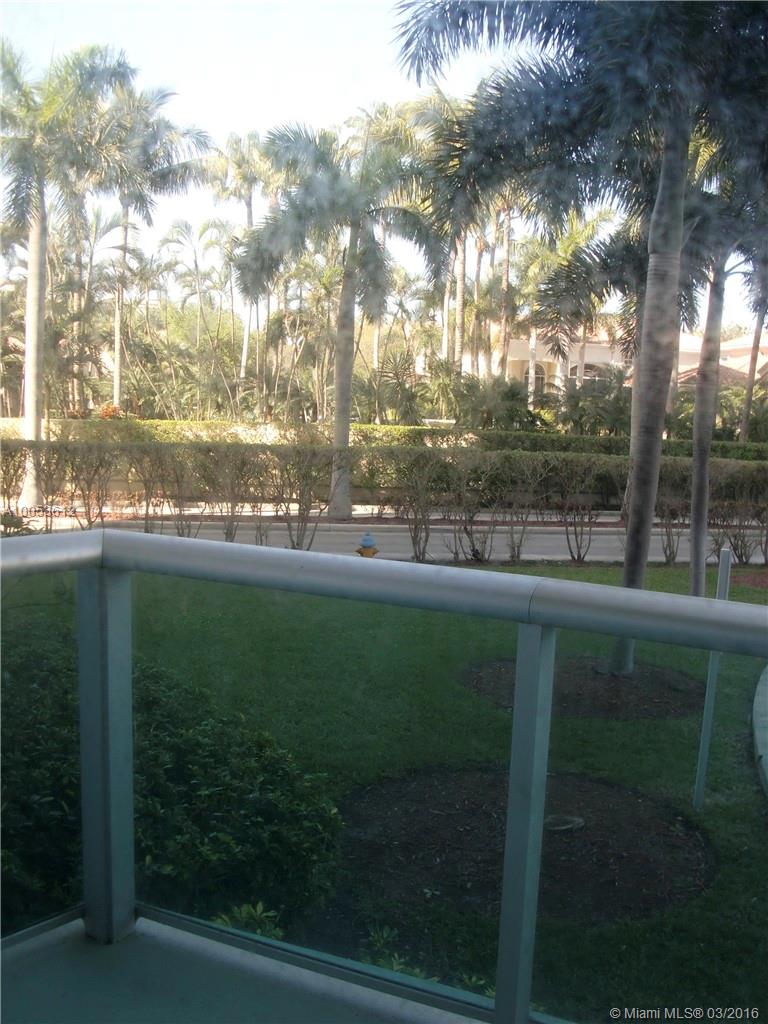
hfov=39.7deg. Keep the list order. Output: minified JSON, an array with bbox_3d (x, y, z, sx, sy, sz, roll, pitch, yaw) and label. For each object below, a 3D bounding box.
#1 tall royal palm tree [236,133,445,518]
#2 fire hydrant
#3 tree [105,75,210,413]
[{"bbox_3d":[-1.040,-4.220,24.300,4.700,8.850,4.700,2,9,0],"label":"tall royal palm tree"},{"bbox_3d":[-0.297,0.730,19.200,0.400,0.760,0.360,2,9,0],"label":"fire hydrant"},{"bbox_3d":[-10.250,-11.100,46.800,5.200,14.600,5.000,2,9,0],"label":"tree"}]

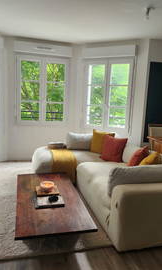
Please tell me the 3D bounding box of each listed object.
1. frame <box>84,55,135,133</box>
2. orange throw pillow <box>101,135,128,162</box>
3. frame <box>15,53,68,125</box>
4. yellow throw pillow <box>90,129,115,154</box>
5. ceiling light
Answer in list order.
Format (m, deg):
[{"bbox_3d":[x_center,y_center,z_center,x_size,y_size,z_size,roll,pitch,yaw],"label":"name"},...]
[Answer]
[{"bbox_3d":[0.535,-0.846,4.976,1.040,1.460,0.100,8,11,28],"label":"frame"},{"bbox_3d":[0.540,0.219,3.950,0.420,0.400,0.150,8,-7,32],"label":"orange throw pillow"},{"bbox_3d":[-0.795,-0.906,5.056,1.120,1.440,0.100,0,10,-18],"label":"frame"},{"bbox_3d":[0.386,0.140,4.320,0.430,0.420,0.150,8,-5,31],"label":"yellow throw pillow"},{"bbox_3d":[0.821,-1.463,2.897,0.110,0.140,0.110,3,9,0],"label":"ceiling light"}]

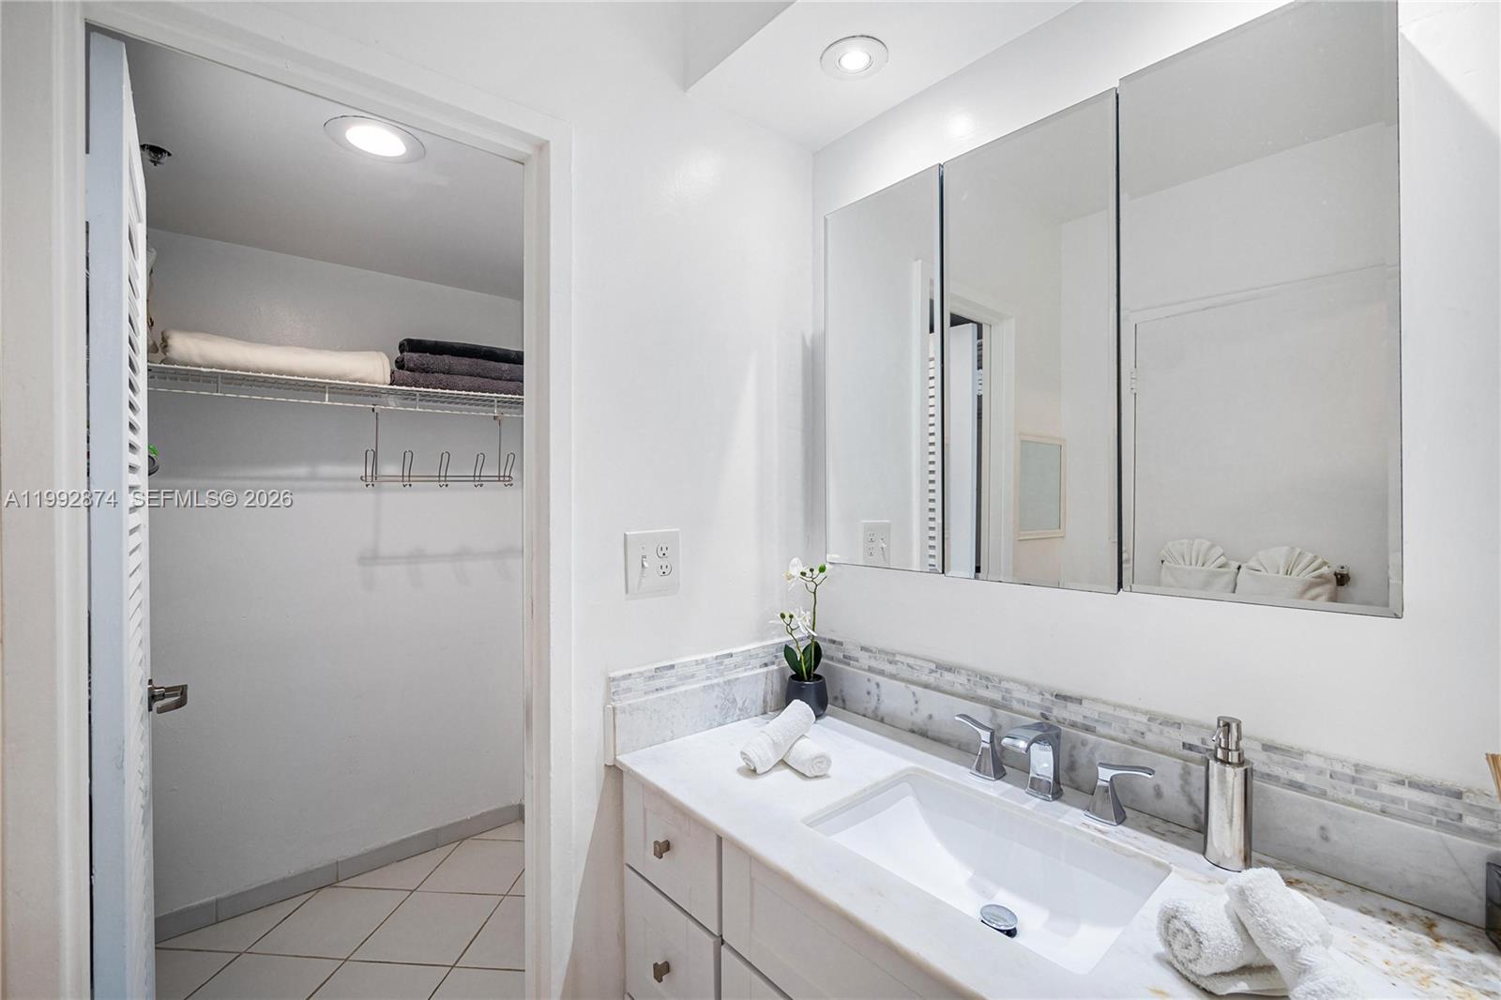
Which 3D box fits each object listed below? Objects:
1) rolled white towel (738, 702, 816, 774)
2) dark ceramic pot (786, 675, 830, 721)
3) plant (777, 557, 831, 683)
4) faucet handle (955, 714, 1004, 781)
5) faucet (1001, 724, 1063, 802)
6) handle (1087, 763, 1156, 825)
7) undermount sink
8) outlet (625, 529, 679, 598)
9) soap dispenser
[{"bbox_3d":[0.056,0.468,1.162,0.062,0.060,0.170,0,15,42],"label":"rolled white towel"},{"bbox_3d":[0.138,0.482,1.409,0.105,0.080,0.105,0,0,0],"label":"dark ceramic pot"},{"bbox_3d":[0.128,0.294,1.400,0.100,0.300,0.110,0,0,-42],"label":"plant"},{"bbox_3d":[0.440,0.476,1.129,0.050,0.090,0.090,0,0,-42],"label":"faucet handle"},{"bbox_3d":[0.488,0.462,1.008,0.148,0.118,0.045,0,0,-42],"label":"faucet"},{"bbox_3d":[0.602,0.475,0.948,0.050,0.090,0.090,0,0,-42],"label":"handle"},{"bbox_3d":[0.341,0.601,0.890,0.318,0.160,0.438,0,0,-42],"label":"undermount sink"},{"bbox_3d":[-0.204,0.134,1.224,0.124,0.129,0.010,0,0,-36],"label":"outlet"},{"bbox_3d":[0.697,0.420,0.849,0.070,0.200,0.073,0,0,43],"label":"soap dispenser"}]

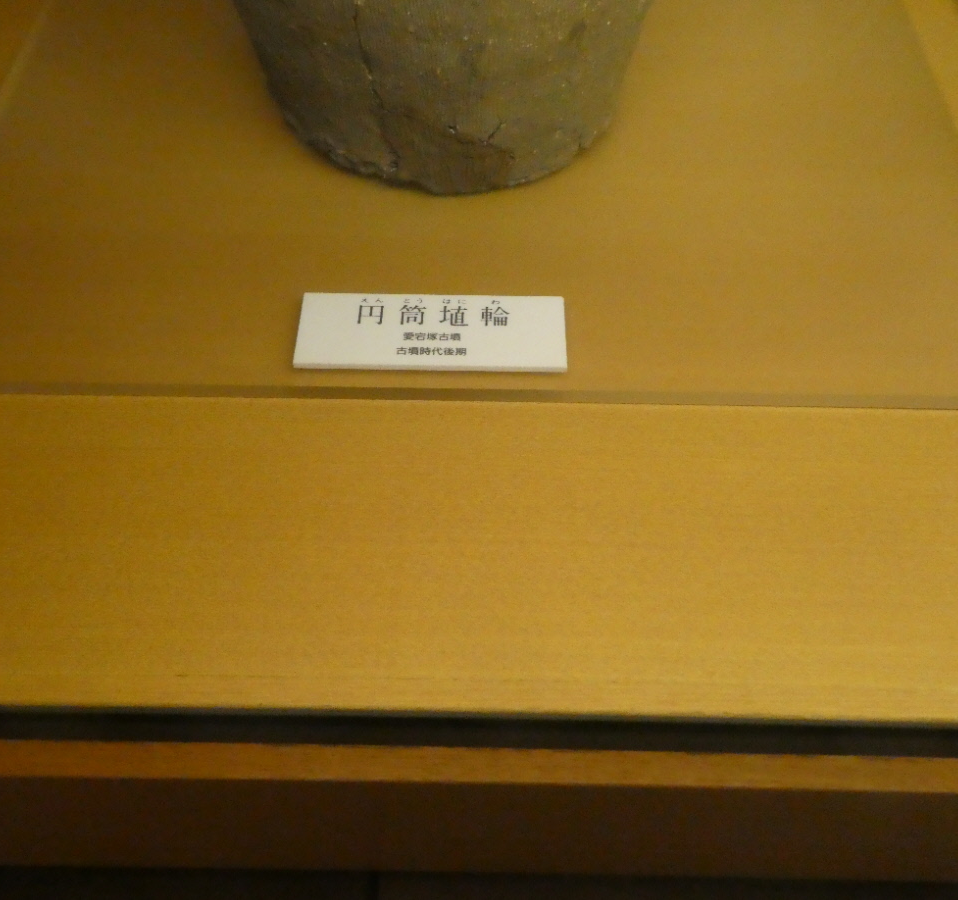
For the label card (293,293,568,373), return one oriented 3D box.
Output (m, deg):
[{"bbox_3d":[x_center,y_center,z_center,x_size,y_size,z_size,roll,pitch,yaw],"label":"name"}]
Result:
[{"bbox_3d":[-0.025,-0.065,0.586,0.145,0.004,0.053,1,52,0],"label":"label card"}]

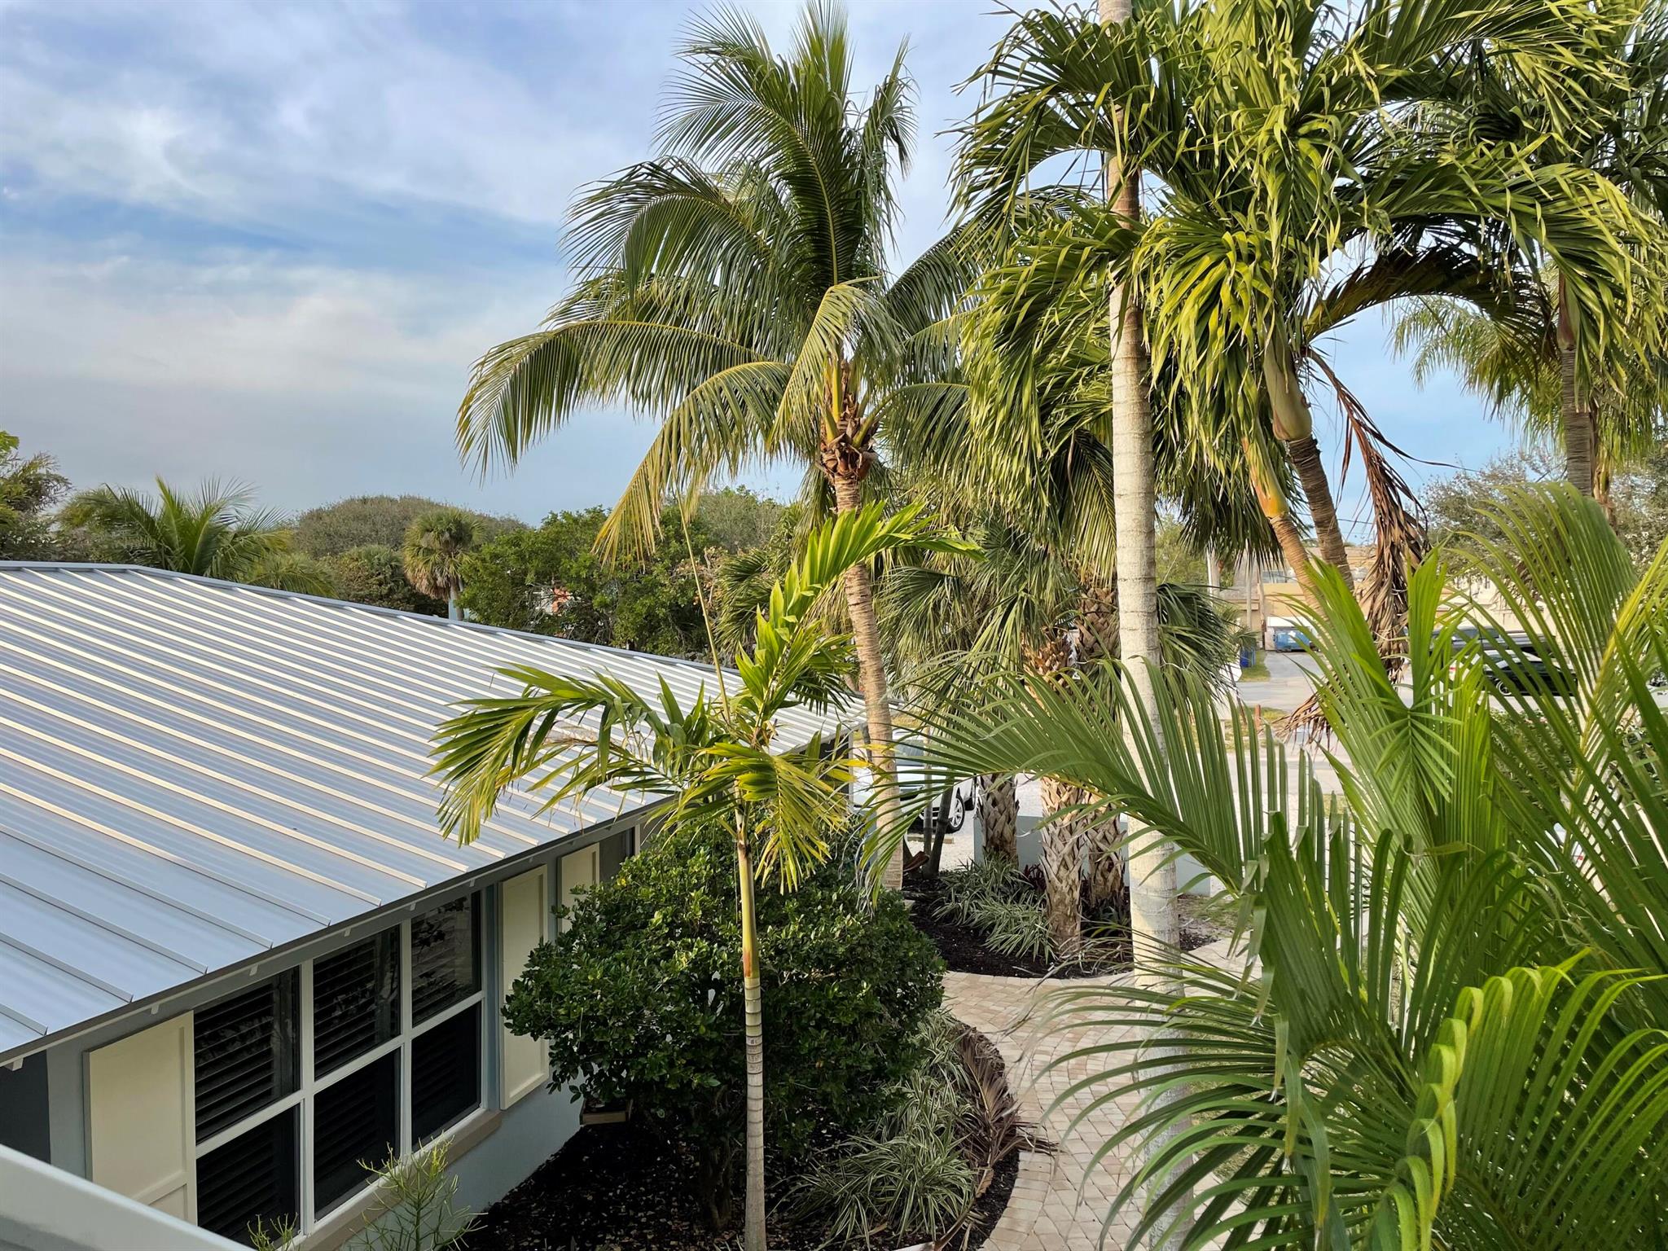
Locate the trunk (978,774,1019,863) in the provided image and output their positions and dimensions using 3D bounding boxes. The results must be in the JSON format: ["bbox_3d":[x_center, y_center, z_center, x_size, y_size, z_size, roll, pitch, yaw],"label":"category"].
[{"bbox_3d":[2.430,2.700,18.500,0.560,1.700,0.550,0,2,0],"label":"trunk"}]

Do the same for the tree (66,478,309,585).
[{"bbox_3d":[-15.560,-0.300,30.000,5.800,6.300,5.500,0,2,0],"label":"tree"}]

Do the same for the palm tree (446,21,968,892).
[{"bbox_3d":[-1.000,-2.200,16.200,7.500,11.600,7.000,0,2,0],"label":"palm tree"}]

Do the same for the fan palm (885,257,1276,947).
[{"bbox_3d":[2.870,-0.400,14.800,4.400,8.200,4.300,0,2,0],"label":"fan palm"}]

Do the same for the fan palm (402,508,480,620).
[{"bbox_3d":[-15.050,-1.100,48.000,3.100,6.600,3.100,0,2,0],"label":"fan palm"}]

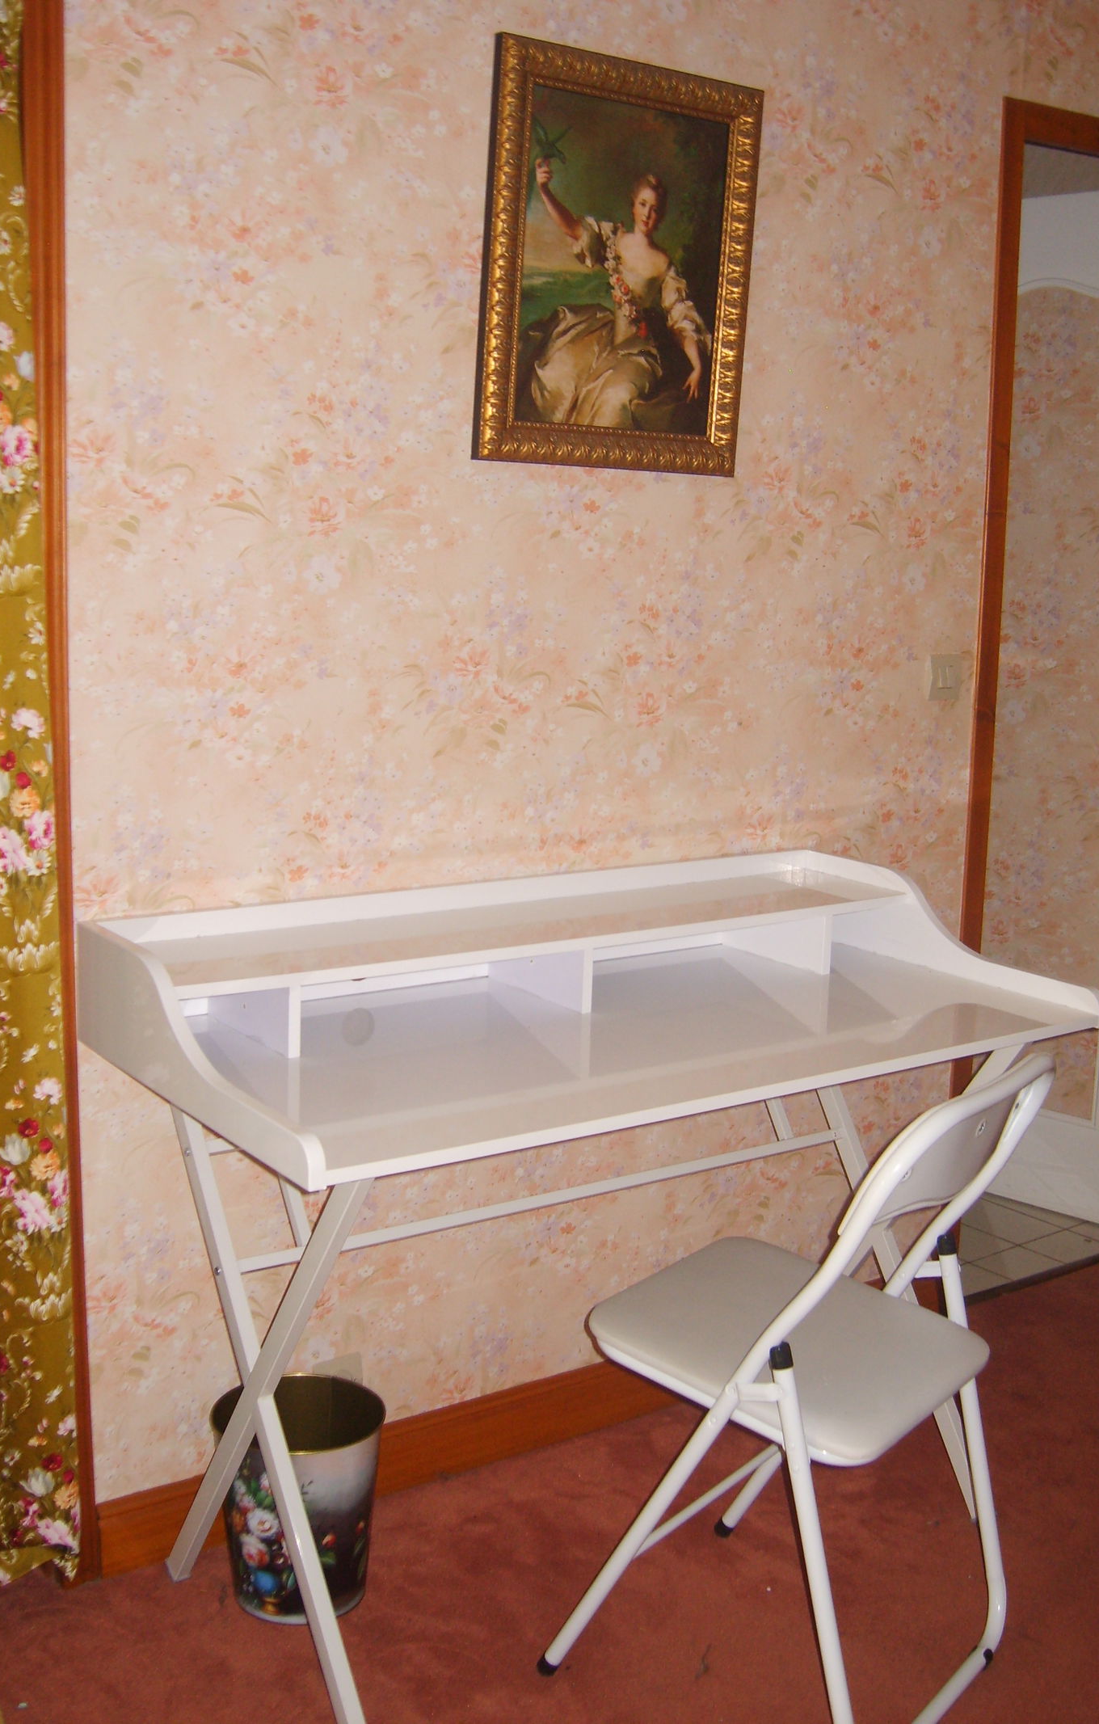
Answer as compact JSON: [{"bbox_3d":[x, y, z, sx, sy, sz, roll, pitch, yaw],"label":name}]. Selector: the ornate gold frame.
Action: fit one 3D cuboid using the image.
[{"bbox_3d":[0.102,-0.826,2.428,0.445,0.557,0.027,-4,15,-33],"label":"ornate gold frame"}]

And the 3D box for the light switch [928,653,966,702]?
[{"bbox_3d":[0.669,-0.309,2.924,0.080,0.080,0.013,-5,11,-33],"label":"light switch"}]

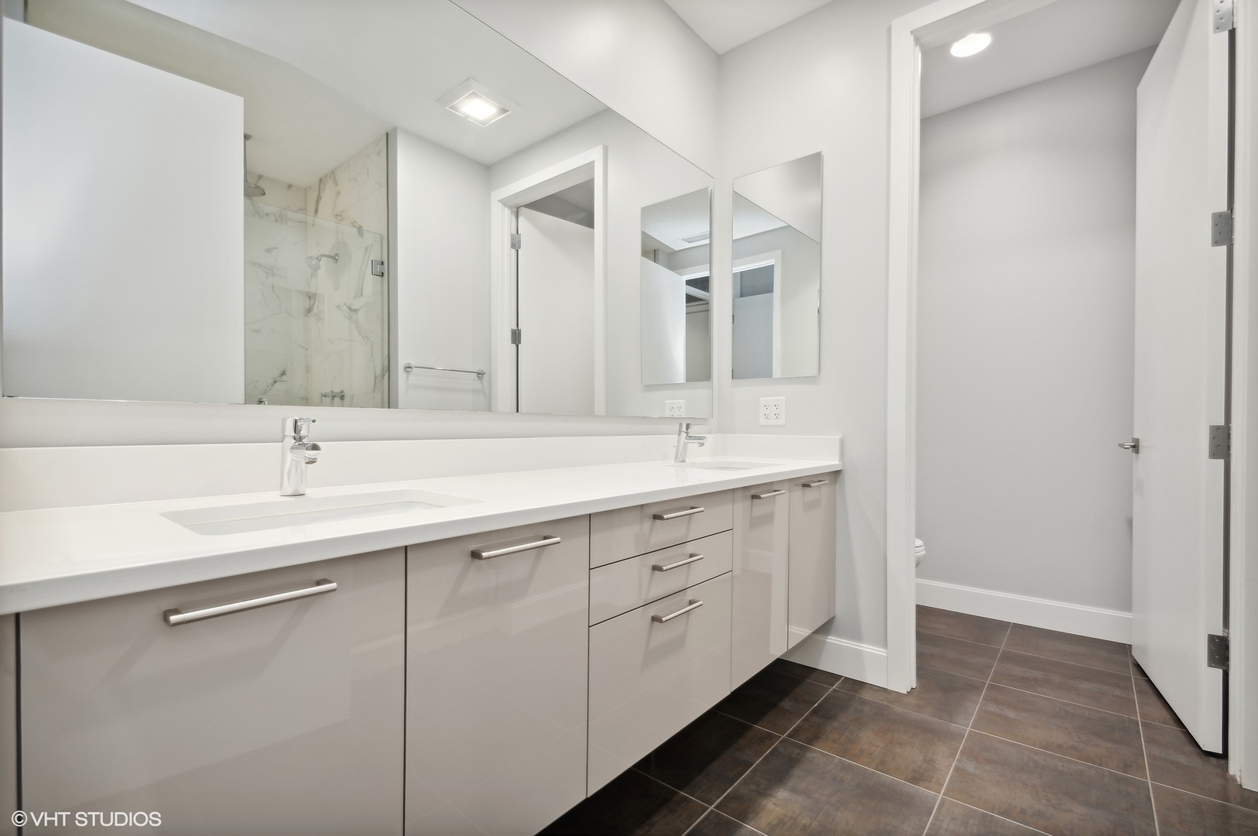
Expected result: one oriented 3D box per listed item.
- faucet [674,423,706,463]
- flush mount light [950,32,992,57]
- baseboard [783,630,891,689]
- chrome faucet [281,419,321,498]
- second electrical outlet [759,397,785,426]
[{"bbox_3d":[0.236,0.096,2.029,0.136,0.155,0.046,0,-1,41],"label":"faucet"},{"bbox_3d":[1.541,-1.675,2.358,0.150,0.020,0.150,0,-1,41],"label":"flush mount light"},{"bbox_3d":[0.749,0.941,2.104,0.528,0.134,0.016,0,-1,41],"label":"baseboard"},{"bbox_3d":[-0.639,0.077,1.022,0.136,0.155,0.046,0,-1,41],"label":"chrome faucet"},{"bbox_3d":[0.615,-0.029,2.245,0.117,0.116,0.008,0,-1,41],"label":"second electrical outlet"}]

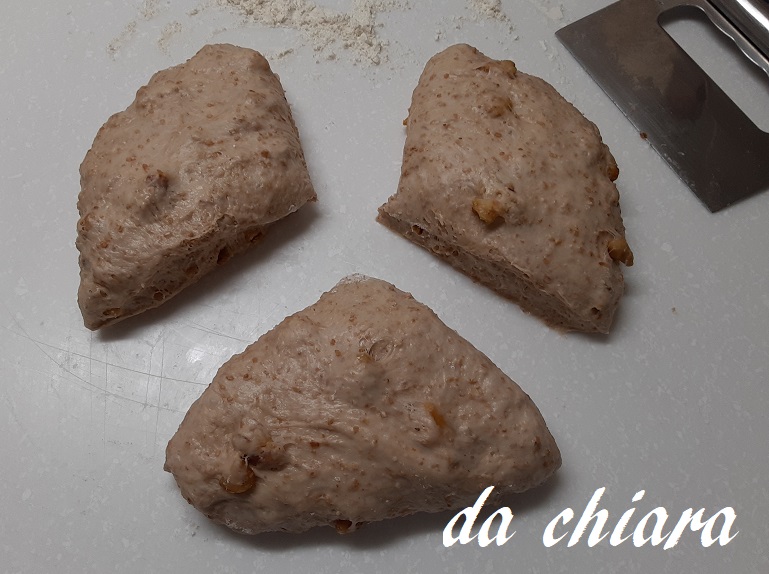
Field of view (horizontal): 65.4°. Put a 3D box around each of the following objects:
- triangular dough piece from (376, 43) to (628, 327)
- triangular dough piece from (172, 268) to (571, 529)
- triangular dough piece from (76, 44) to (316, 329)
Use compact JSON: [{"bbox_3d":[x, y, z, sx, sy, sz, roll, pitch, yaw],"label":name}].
[{"bbox_3d":[0.065,-0.058,0.292,0.150,0.045,0.109,32,68,15],"label":"triangular dough piece"},{"bbox_3d":[-0.011,0.039,0.245,0.155,0.045,0.110,-5,64,-3],"label":"triangular dough piece"},{"bbox_3d":[-0.104,-0.061,0.294,0.142,0.045,0.112,-31,68,-14],"label":"triangular dough piece"}]

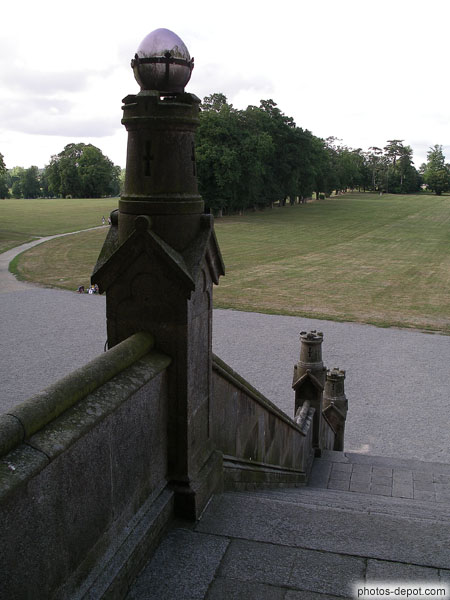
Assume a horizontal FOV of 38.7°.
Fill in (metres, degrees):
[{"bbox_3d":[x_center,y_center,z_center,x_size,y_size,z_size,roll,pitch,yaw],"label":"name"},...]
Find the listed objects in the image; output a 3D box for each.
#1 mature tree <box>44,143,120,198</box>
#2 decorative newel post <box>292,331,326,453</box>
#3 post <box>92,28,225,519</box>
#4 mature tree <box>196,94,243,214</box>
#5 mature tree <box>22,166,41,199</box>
[{"bbox_3d":[-66.661,-60.580,300.000,35.553,25.411,31.998,1,10,0],"label":"mature tree"},{"bbox_3d":[1.425,1.548,10.775,0.530,2.060,0.530,3,10,13],"label":"decorative newel post"},{"bbox_3d":[-0.322,-0.132,3.253,0.530,2.350,0.530,3,10,13],"label":"post"},{"bbox_3d":[-3.021,-35.167,155.000,14.502,28.133,14.502,1,10,0],"label":"mature tree"},{"bbox_3d":[-93.537,-56.799,310.000,8.701,15.005,8.701,1,10,0],"label":"mature tree"}]

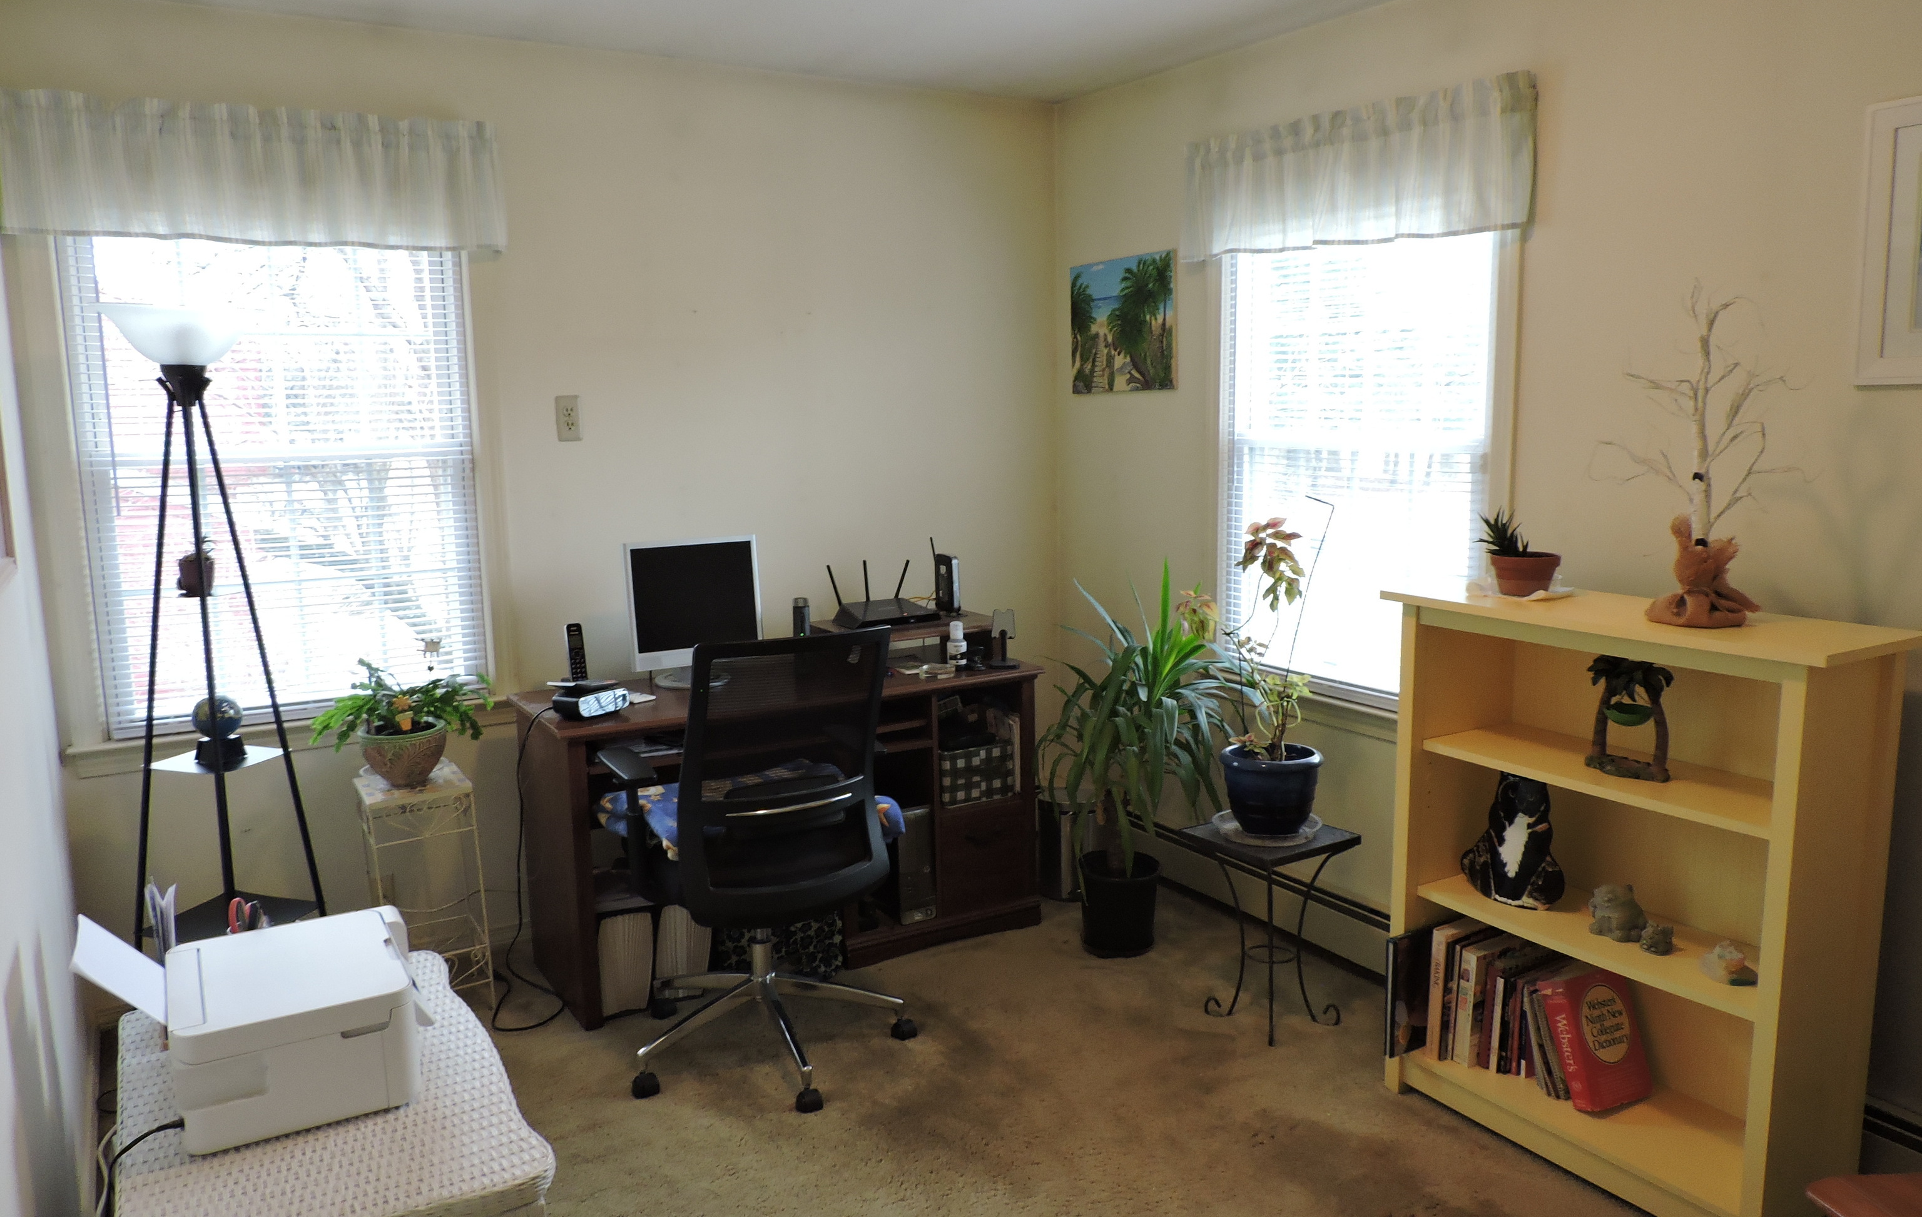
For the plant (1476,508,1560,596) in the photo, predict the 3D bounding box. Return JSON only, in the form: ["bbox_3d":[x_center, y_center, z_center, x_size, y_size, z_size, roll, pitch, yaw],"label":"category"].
[{"bbox_3d":[1.134,-0.120,2.722,0.165,0.172,0.150,3,10,22],"label":"plant"}]

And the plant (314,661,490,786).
[{"bbox_3d":[-1.354,0.274,3.217,0.410,0.310,0.360,-5,10,-23],"label":"plant"}]

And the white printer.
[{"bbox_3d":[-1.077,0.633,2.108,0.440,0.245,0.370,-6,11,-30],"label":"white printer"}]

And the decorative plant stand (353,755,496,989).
[{"bbox_3d":[-1.331,0.718,3.303,0.245,0.590,0.245,-6,11,-31],"label":"decorative plant stand"}]

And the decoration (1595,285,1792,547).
[{"bbox_3d":[1.254,-0.330,2.280,0.230,0.450,0.290,-7,11,-31],"label":"decoration"}]

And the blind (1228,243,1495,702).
[{"bbox_3d":[0.981,-0.433,3.409,0.060,1.270,0.860,-7,11,-31],"label":"blind"}]

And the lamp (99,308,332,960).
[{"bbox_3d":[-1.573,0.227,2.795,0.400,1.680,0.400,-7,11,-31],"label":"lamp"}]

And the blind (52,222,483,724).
[{"bbox_3d":[-1.633,-0.363,3.257,0.860,1.270,0.060,-7,11,-31],"label":"blind"}]

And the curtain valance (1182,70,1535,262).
[{"bbox_3d":[0.921,-1.041,3.257,0.090,0.315,1.020,-7,11,-31],"label":"curtain valance"}]

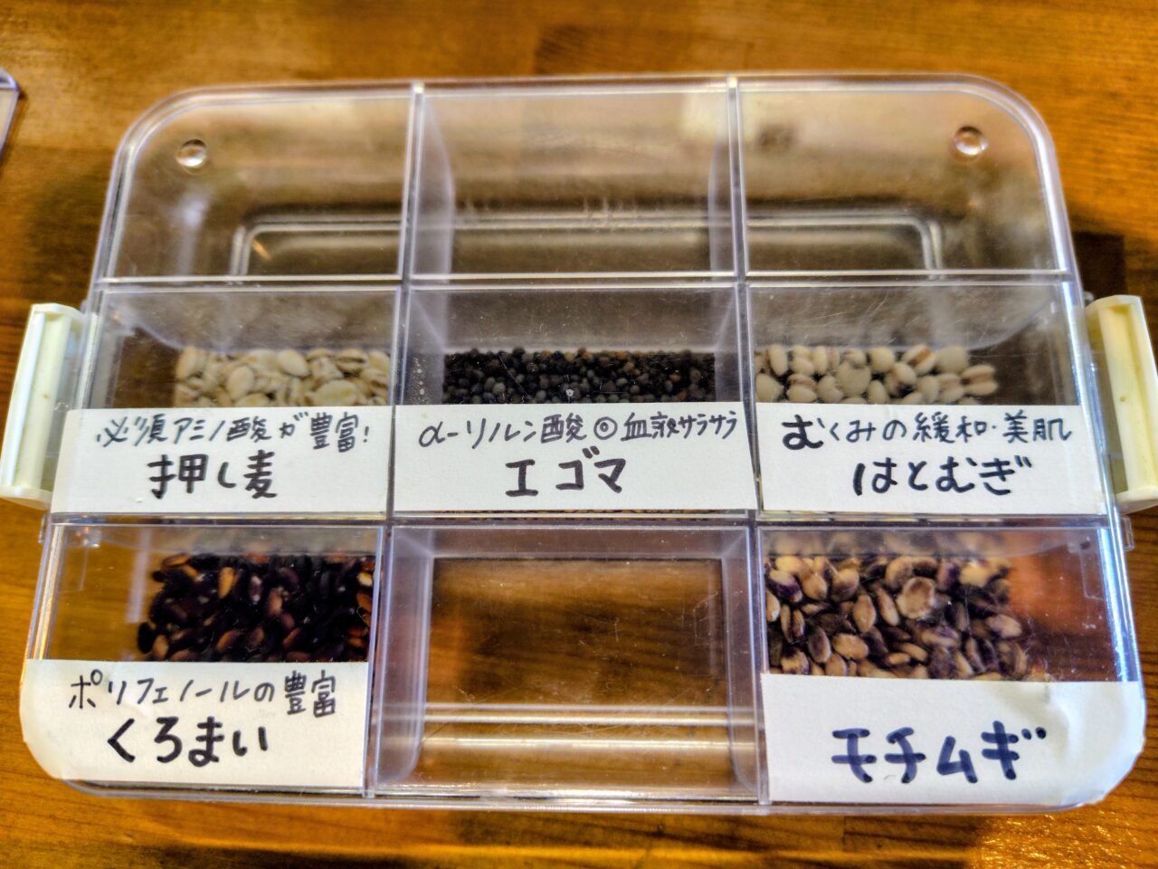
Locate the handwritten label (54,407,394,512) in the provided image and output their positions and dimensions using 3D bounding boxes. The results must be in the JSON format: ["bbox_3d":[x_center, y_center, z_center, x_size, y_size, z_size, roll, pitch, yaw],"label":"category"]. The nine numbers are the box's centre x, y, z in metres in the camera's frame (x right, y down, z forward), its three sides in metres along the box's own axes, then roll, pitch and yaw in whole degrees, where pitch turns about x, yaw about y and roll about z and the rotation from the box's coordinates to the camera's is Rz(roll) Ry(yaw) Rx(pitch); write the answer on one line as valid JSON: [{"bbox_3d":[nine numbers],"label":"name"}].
[{"bbox_3d":[-0.060,0.004,0.131,0.057,0.002,0.018,-1,75,2],"label":"handwritten label"}]

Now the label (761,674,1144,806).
[{"bbox_3d":[0.057,0.046,0.117,0.058,0.003,0.018,0,75,2],"label":"label"}]

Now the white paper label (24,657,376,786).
[{"bbox_3d":[-0.061,0.045,0.121,0.056,0.003,0.018,0,75,2],"label":"white paper label"}]

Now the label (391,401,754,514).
[{"bbox_3d":[-0.001,0.004,0.129,0.061,0.002,0.018,0,75,2],"label":"label"}]

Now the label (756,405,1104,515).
[{"bbox_3d":[0.058,0.004,0.128,0.055,0.002,0.018,1,75,2],"label":"label"}]

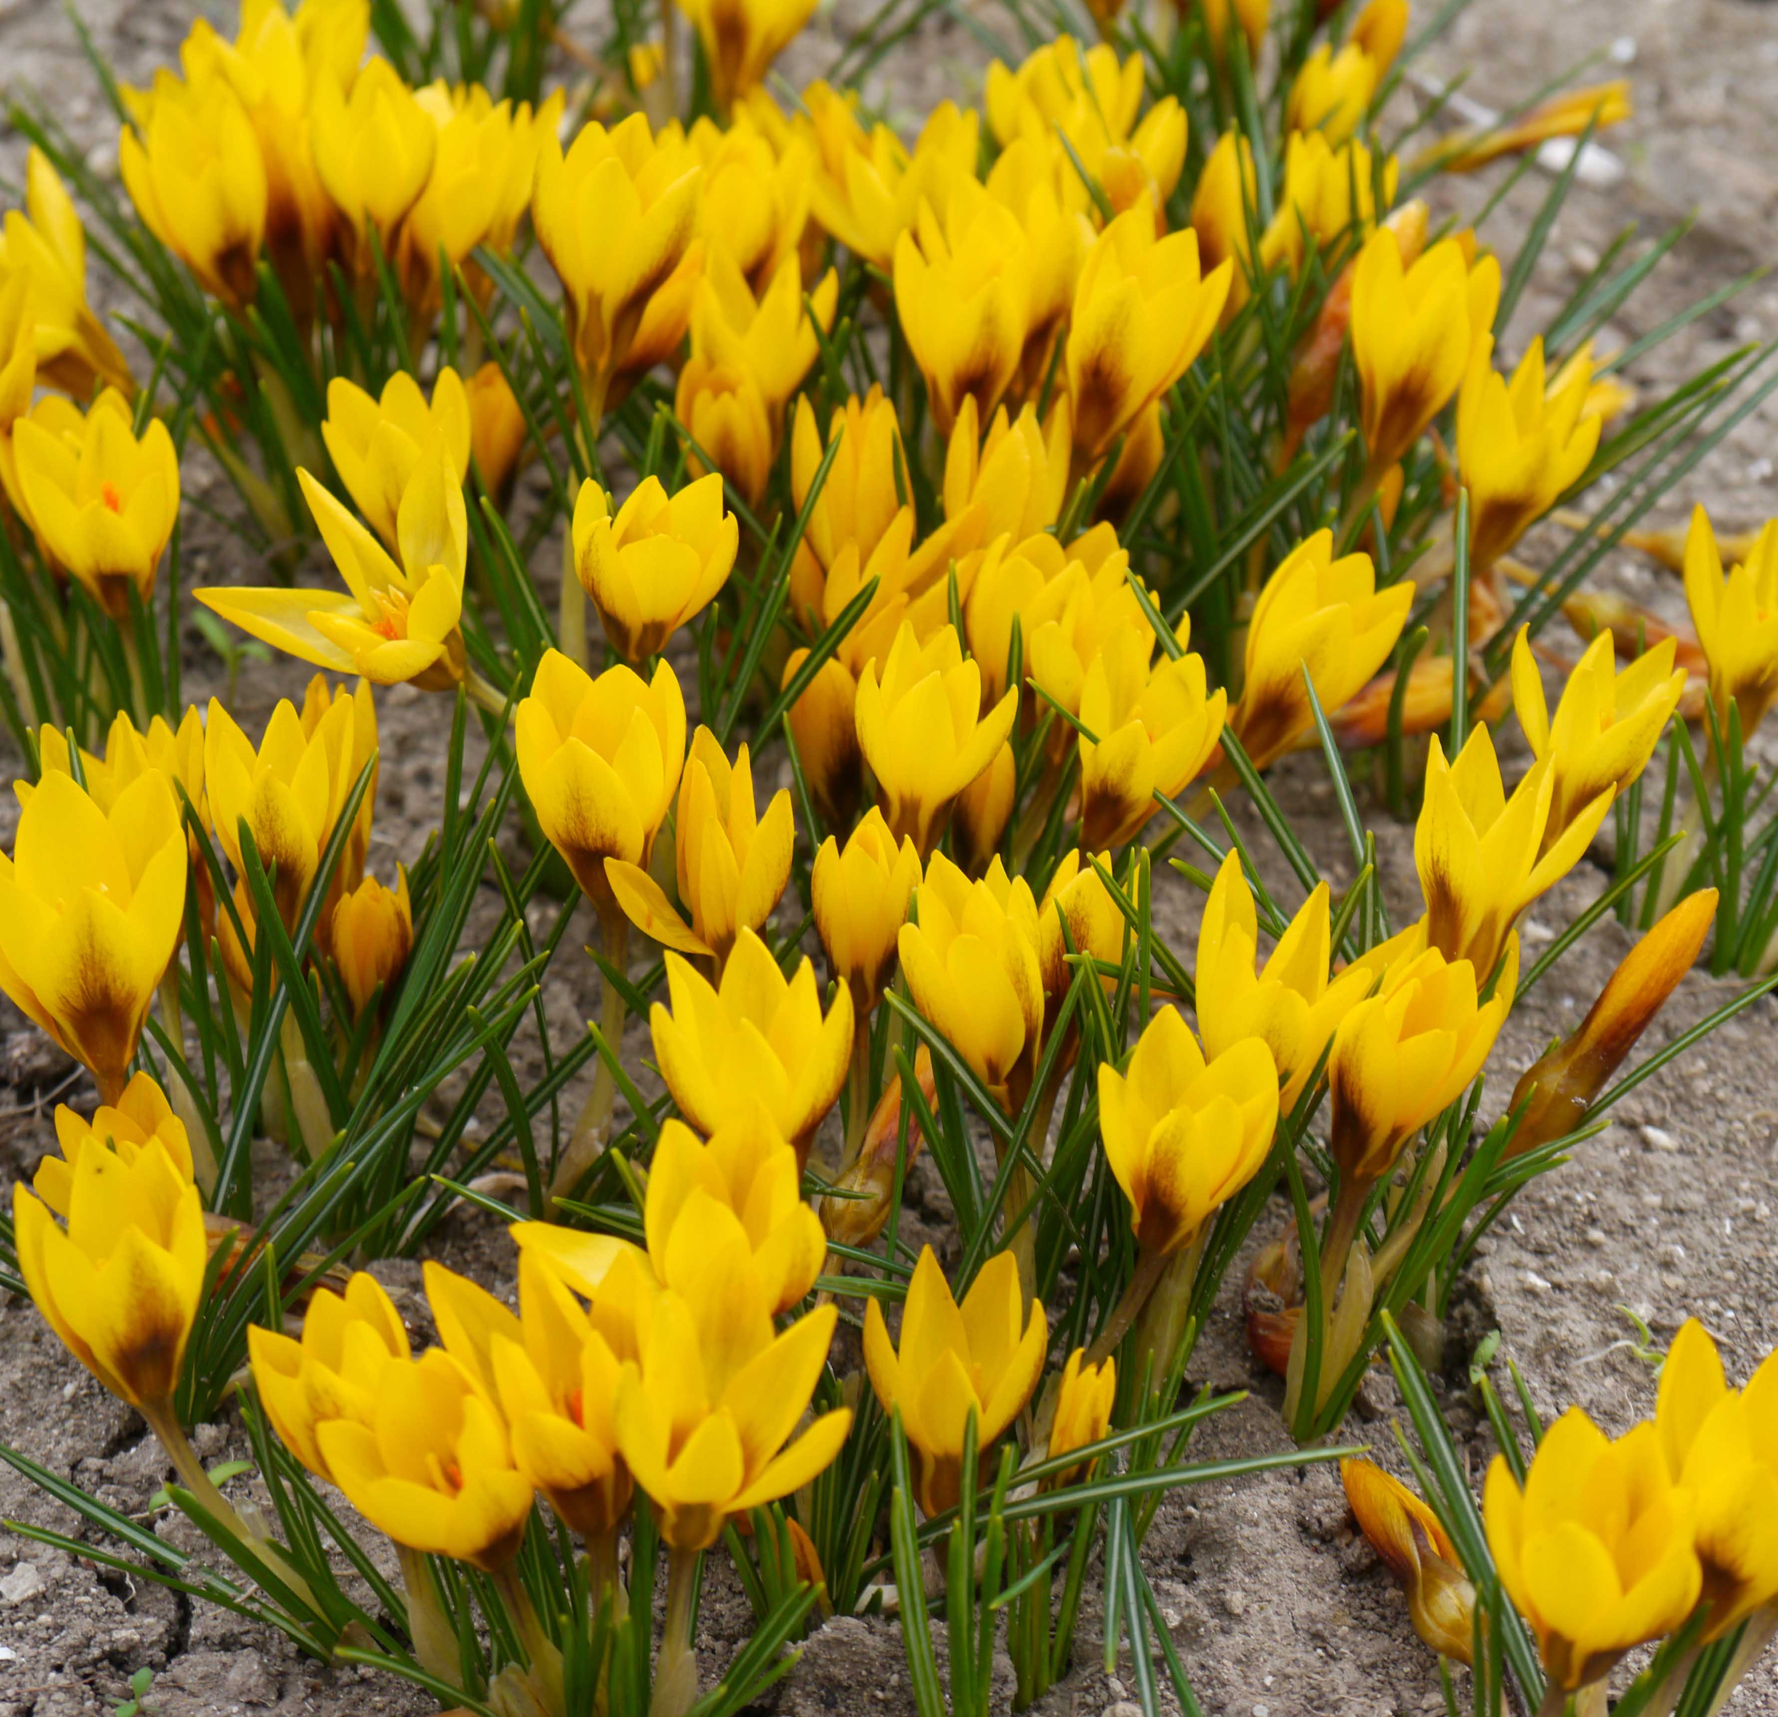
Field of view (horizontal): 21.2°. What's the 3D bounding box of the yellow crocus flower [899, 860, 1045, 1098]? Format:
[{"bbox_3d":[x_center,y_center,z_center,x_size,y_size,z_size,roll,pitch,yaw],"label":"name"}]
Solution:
[{"bbox_3d":[0.015,0.024,0.845,0.025,0.048,0.025,-5,38,4],"label":"yellow crocus flower"}]

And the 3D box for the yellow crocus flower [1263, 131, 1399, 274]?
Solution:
[{"bbox_3d":[0.095,-0.137,1.026,0.029,0.034,0.029,2,38,-2],"label":"yellow crocus flower"}]

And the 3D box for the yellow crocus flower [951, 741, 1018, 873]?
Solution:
[{"bbox_3d":[0.017,-0.009,0.940,0.017,0.031,0.017,4,38,0],"label":"yellow crocus flower"}]

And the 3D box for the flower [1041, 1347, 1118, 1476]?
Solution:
[{"bbox_3d":[0.025,0.077,0.650,0.010,0.024,0.009,8,36,-6],"label":"flower"}]

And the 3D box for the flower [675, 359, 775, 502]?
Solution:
[{"bbox_3d":[-0.035,-0.089,1.010,0.021,0.031,0.021,0,38,0],"label":"flower"}]

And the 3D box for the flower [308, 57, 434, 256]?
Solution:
[{"bbox_3d":[-0.113,-0.150,1.042,0.028,0.045,0.028,0,38,0],"label":"flower"}]

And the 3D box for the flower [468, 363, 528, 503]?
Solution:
[{"bbox_3d":[-0.075,-0.080,0.900,0.013,0.028,0.013,3,32,-2],"label":"flower"}]

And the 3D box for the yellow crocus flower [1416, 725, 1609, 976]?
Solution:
[{"bbox_3d":[0.114,0.002,0.870,0.034,0.048,0.034,5,38,-4],"label":"yellow crocus flower"}]

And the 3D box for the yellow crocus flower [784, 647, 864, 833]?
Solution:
[{"bbox_3d":[-0.009,-0.018,0.760,0.013,0.035,0.013,-4,36,3],"label":"yellow crocus flower"}]

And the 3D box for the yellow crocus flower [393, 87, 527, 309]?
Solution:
[{"bbox_3d":[-0.097,-0.145,1.070,0.031,0.046,0.031,8,38,0],"label":"yellow crocus flower"}]

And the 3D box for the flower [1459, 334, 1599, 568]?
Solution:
[{"bbox_3d":[0.116,-0.071,0.863,0.025,0.042,0.025,11,31,-7],"label":"flower"}]

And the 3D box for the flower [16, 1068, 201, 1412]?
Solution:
[{"bbox_3d":[-0.113,0.059,0.688,0.026,0.045,0.029,-12,39,8],"label":"flower"}]

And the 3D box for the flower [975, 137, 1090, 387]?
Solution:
[{"bbox_3d":[0.025,-0.107,0.871,0.026,0.043,0.024,4,35,-3],"label":"flower"}]

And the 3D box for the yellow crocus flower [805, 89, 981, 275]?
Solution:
[{"bbox_3d":[0.000,-0.144,1.036,0.038,0.039,0.038,0,38,0],"label":"yellow crocus flower"}]

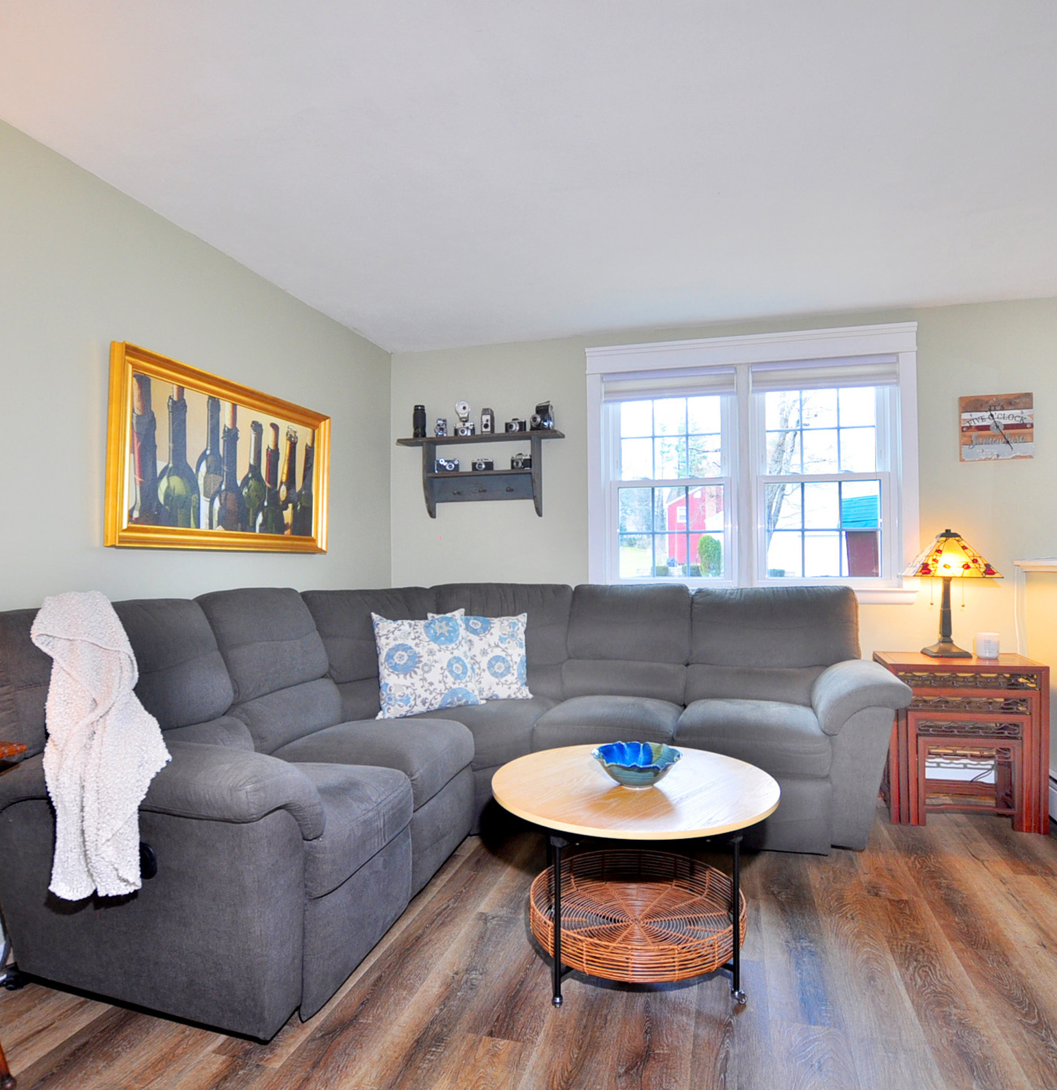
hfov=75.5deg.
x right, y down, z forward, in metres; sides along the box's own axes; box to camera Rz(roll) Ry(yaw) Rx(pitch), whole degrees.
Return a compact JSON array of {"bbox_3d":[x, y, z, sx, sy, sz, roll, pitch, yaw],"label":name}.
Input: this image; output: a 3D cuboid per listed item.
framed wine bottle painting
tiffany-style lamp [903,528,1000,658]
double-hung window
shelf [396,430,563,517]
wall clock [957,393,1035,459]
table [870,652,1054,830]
[{"bbox_3d":[-1.160,-0.307,2.756,0.050,0.659,1.186,0,-1,16],"label":"framed wine bottle painting"},{"bbox_3d":[1.852,0.209,3.014,0.329,0.553,0.329,0,-1,16],"label":"tiffany-style lamp"},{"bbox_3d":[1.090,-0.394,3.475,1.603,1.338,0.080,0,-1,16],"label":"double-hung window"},{"bbox_3d":[-0.272,-0.378,3.808,0.936,0.445,0.150,0,-1,16],"label":"shelf"},{"bbox_3d":[2.162,-0.541,3.159,0.295,0.300,0.028,0,-1,16],"label":"wall clock"},{"bbox_3d":[1.823,0.819,2.924,0.575,0.666,0.330,0,-1,16],"label":"table"}]

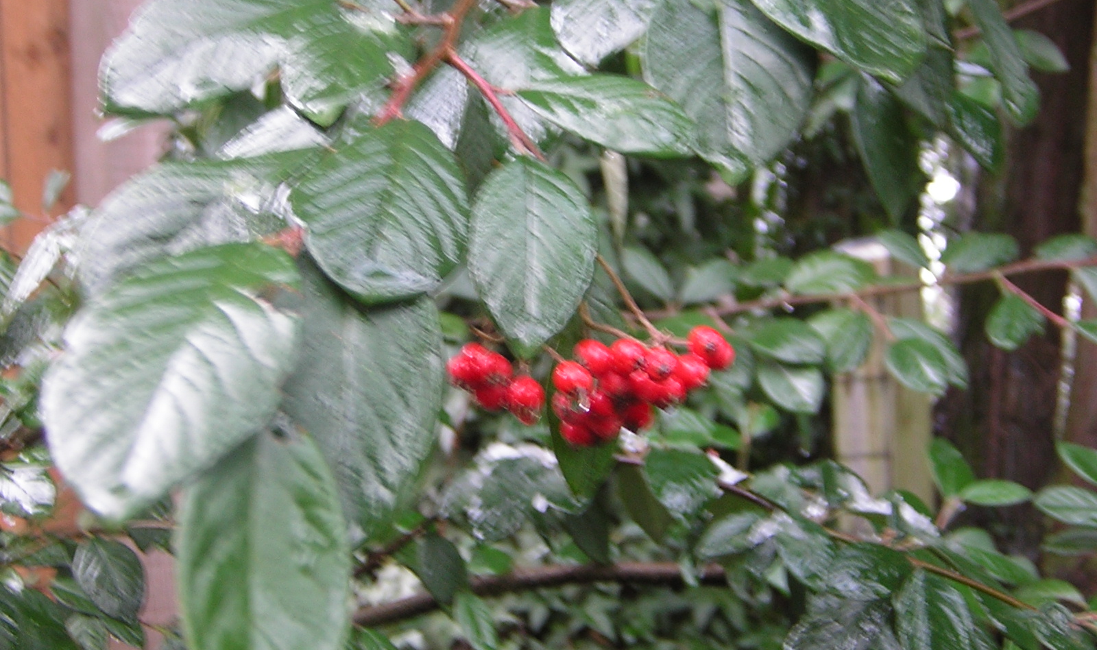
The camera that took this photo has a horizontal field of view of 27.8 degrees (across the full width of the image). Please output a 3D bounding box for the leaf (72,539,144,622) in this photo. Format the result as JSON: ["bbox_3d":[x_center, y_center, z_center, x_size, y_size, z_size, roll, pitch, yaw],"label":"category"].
[{"bbox_3d":[-0.198,0.116,1.000,0.029,0.042,0.008,-22,-25,-10],"label":"leaf"}]

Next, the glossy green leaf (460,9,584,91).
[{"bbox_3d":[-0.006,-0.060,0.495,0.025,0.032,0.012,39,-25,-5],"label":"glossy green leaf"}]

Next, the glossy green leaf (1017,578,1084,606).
[{"bbox_3d":[0.226,0.121,1.000,0.032,0.006,0.020,-9,37,-15],"label":"glossy green leaf"}]

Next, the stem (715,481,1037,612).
[{"bbox_3d":[0.121,0.082,0.820,0.127,0.013,0.013,22,0,3],"label":"stem"}]

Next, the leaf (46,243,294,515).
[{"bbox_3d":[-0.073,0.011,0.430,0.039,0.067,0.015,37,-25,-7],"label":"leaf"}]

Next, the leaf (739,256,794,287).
[{"bbox_3d":[0.080,-0.019,0.820,0.021,0.014,0.008,12,2,0],"label":"leaf"}]

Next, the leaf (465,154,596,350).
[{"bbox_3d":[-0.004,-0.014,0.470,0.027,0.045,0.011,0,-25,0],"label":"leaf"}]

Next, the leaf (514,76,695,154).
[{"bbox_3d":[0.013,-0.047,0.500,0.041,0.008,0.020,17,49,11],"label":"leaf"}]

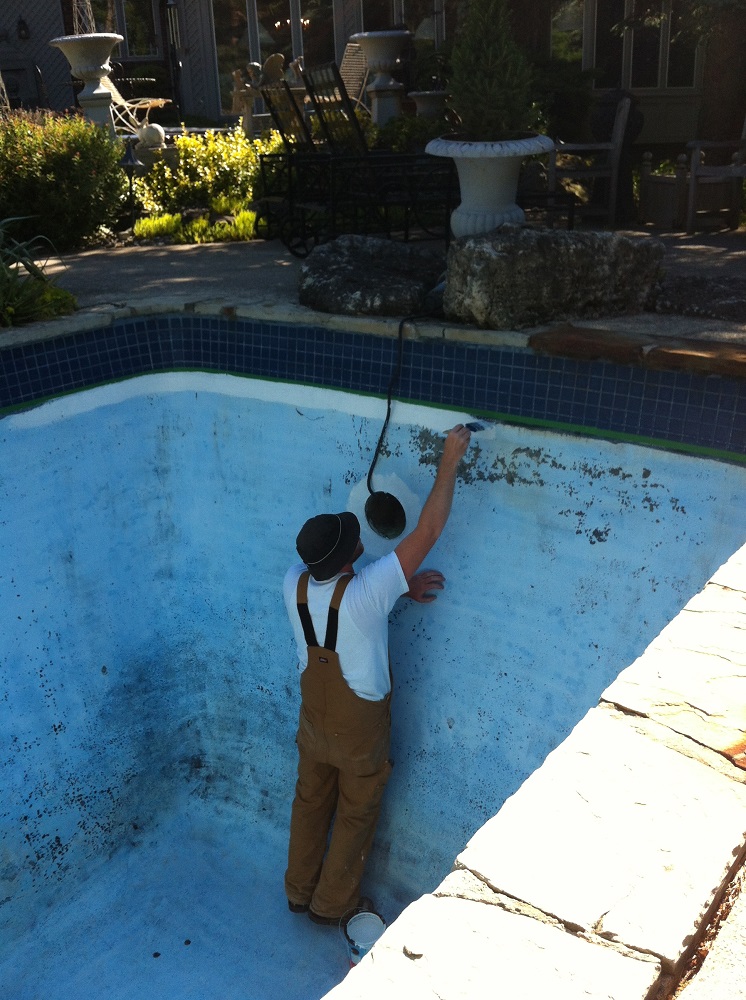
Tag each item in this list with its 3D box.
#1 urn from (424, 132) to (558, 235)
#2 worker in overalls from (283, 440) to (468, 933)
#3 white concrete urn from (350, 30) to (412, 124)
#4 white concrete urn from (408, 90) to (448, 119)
[{"bbox_3d":[0.575,-1.439,4.960,0.630,0.610,0.630,-3,21,0],"label":"urn"},{"bbox_3d":[-0.020,0.768,4.100,0.570,2.100,0.640,13,27,35],"label":"worker in overalls"},{"bbox_3d":[0.095,-4.200,10.100,0.620,0.950,0.620,-3,21,0],"label":"white concrete urn"},{"bbox_3d":[0.640,-4.440,11.500,0.480,0.430,0.480,-3,21,0],"label":"white concrete urn"}]

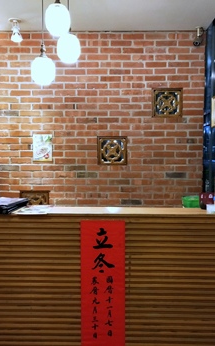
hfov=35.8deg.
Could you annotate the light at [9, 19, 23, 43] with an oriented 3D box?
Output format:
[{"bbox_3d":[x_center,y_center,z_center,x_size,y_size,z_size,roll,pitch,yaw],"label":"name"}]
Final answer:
[{"bbox_3d":[-0.871,-1.350,3.189,0.115,0.211,0.120,0,3,1],"label":"light"}]

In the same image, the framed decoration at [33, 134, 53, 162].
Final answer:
[{"bbox_3d":[-0.678,-0.260,3.508,0.203,0.286,0.022,0,3,1],"label":"framed decoration"}]

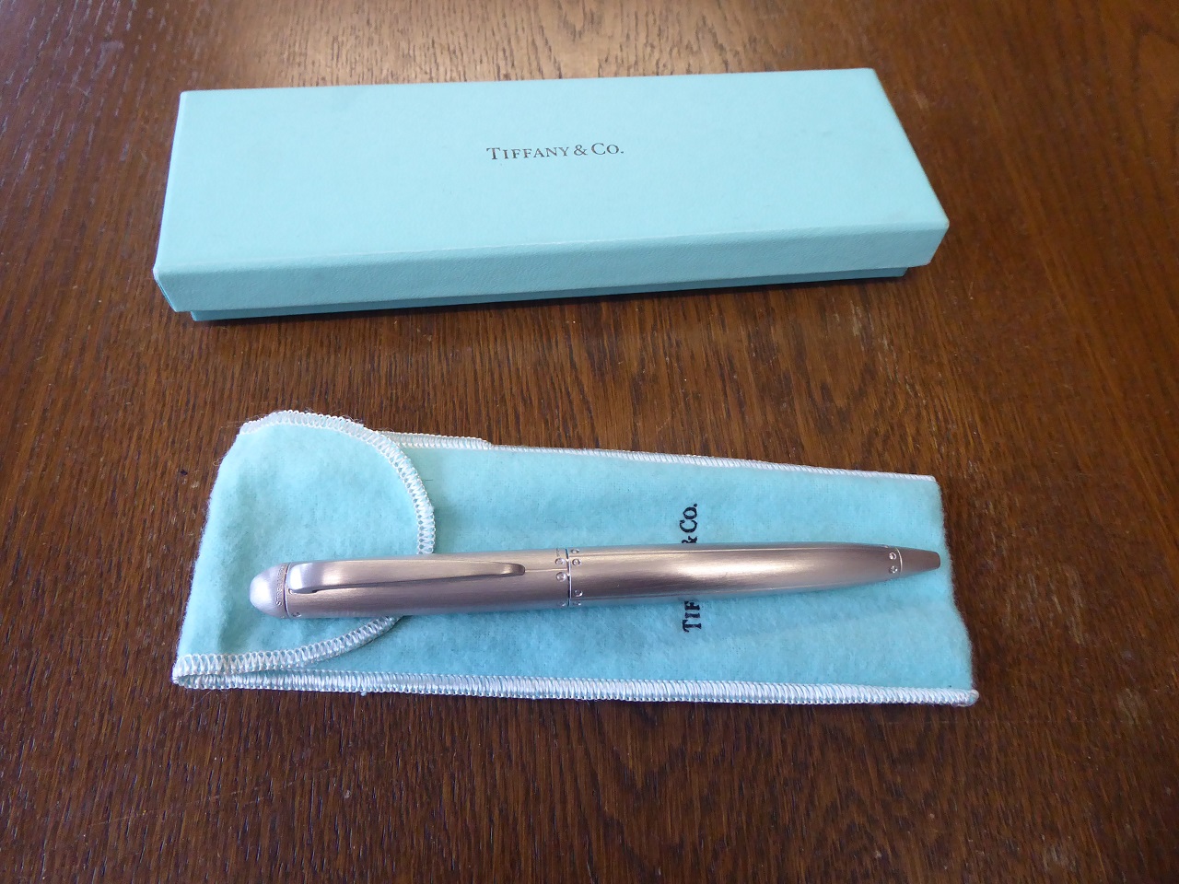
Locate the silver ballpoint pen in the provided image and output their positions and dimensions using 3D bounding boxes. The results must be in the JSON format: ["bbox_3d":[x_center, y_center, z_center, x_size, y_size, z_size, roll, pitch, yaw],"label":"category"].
[{"bbox_3d":[0.004,0.025,0.160,0.131,0.013,0.011,-2,59,-6],"label":"silver ballpoint pen"}]

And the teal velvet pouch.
[{"bbox_3d":[0.001,0.022,0.168,0.149,0.006,0.055,3,59,-3],"label":"teal velvet pouch"}]

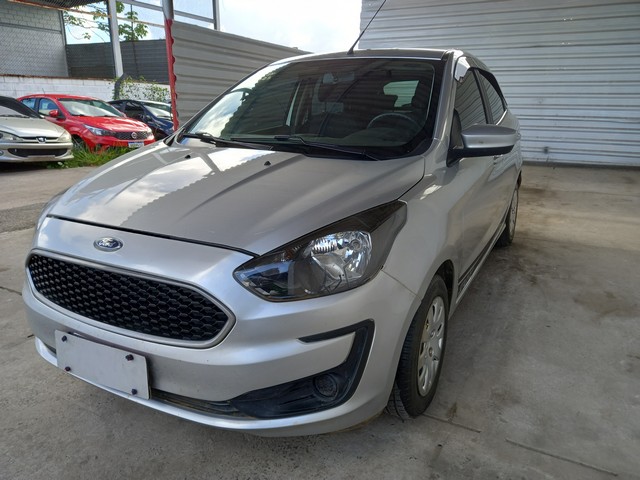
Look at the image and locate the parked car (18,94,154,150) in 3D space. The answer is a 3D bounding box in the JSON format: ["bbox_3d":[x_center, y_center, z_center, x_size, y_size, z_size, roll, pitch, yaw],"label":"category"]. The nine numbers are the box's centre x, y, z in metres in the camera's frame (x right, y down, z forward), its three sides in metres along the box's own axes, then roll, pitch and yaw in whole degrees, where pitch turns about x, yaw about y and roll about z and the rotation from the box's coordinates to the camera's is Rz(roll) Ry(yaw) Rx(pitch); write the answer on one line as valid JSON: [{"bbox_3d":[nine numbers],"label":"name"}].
[{"bbox_3d":[-5.605,-2.619,10.818,4.000,1.500,1.730,10,19,30],"label":"parked car"}]

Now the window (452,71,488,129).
[{"bbox_3d":[0.710,-0.699,2.256,0.060,0.380,0.880,-13,8,31],"label":"window"}]

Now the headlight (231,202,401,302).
[{"bbox_3d":[0.032,0.025,1.333,0.350,0.210,0.480,9,19,27],"label":"headlight"}]

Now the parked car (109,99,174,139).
[{"bbox_3d":[-5.070,-3.470,14.050,4.050,1.480,1.710,9,18,26],"label":"parked car"}]

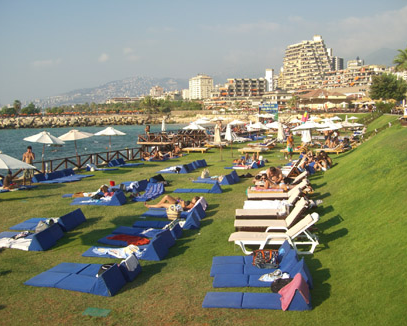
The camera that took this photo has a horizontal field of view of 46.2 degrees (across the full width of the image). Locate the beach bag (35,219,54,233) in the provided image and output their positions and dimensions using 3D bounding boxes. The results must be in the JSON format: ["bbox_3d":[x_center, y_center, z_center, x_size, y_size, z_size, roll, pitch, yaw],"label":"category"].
[{"bbox_3d":[-4.060,1.611,12.153,0.420,0.330,0.240,2,7,20],"label":"beach bag"}]

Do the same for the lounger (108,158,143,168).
[{"bbox_3d":[-4.585,-0.075,28.608,1.930,0.412,1.318,-1,7,3],"label":"lounger"}]

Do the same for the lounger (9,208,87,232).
[{"bbox_3d":[-4.756,1.703,14.603,1.930,0.412,1.255,1,7,14],"label":"lounger"}]

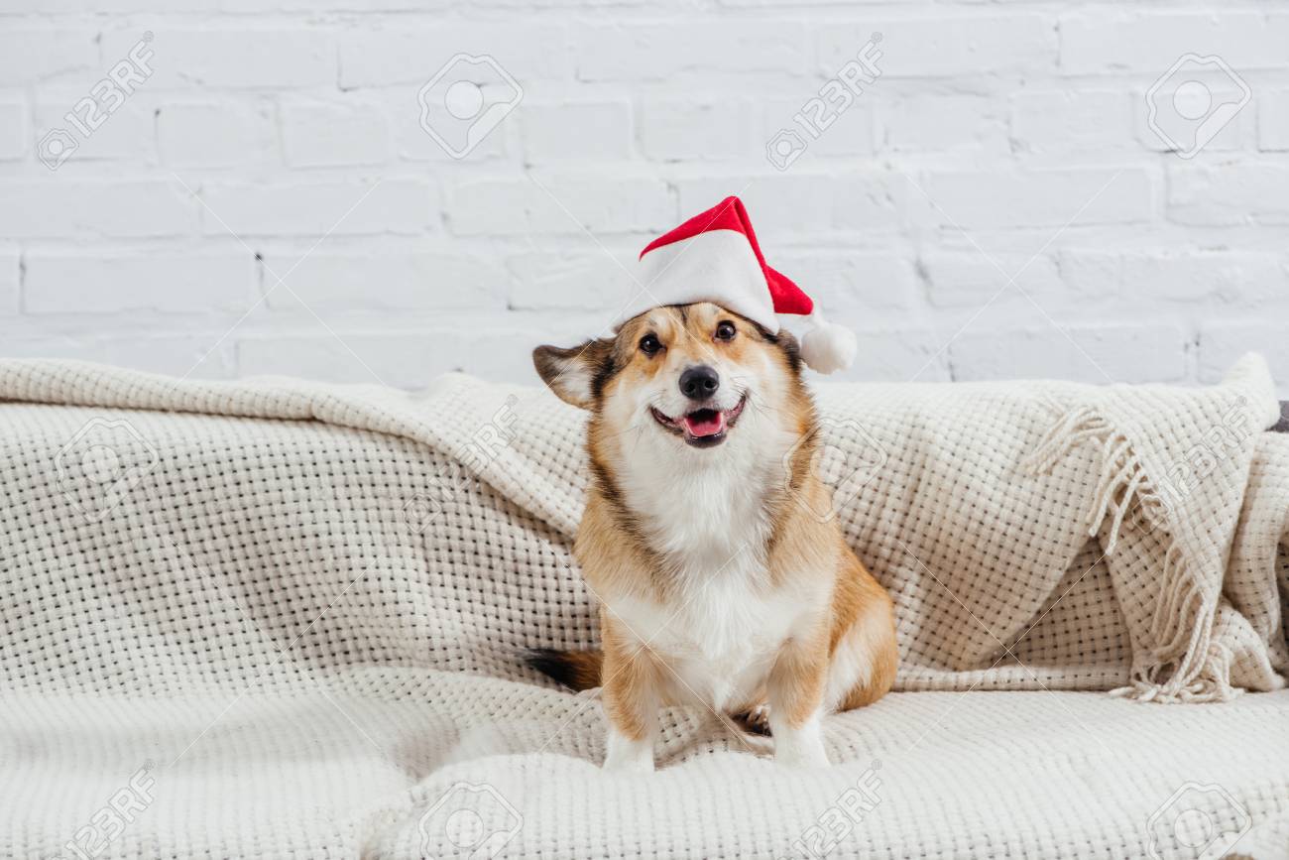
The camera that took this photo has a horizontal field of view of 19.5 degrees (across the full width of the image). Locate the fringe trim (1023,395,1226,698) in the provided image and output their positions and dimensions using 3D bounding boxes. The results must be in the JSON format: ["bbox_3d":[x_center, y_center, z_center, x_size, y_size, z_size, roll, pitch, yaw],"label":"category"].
[{"bbox_3d":[0.481,0.121,3.740,0.200,0.285,0.120,-1,7,0],"label":"fringe trim"}]

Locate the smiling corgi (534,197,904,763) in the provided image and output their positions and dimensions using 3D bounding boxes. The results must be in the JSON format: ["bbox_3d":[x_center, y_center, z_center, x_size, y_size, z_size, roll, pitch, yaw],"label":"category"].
[{"bbox_3d":[0.066,0.039,3.540,0.325,0.505,0.380,0,7,7],"label":"smiling corgi"}]

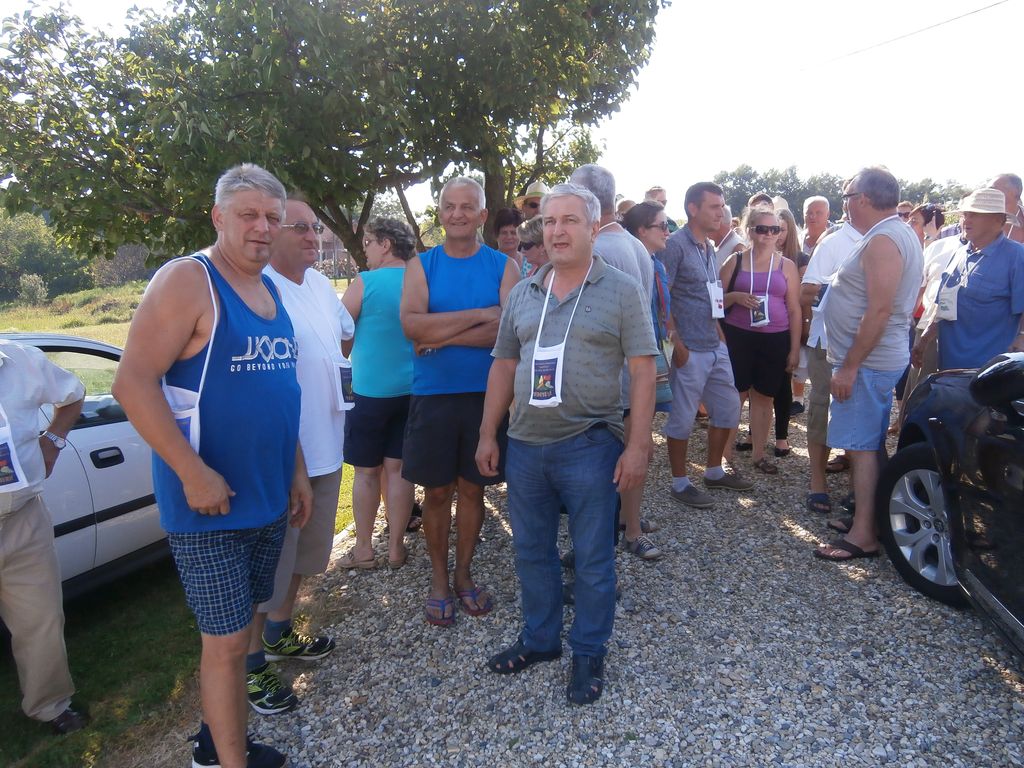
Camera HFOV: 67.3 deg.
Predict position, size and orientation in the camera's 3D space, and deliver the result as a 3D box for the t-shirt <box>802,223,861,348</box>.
[{"bbox_3d":[1.850,-0.527,4.203,0.560,0.740,0.340,-2,6,-23],"label":"t-shirt"}]

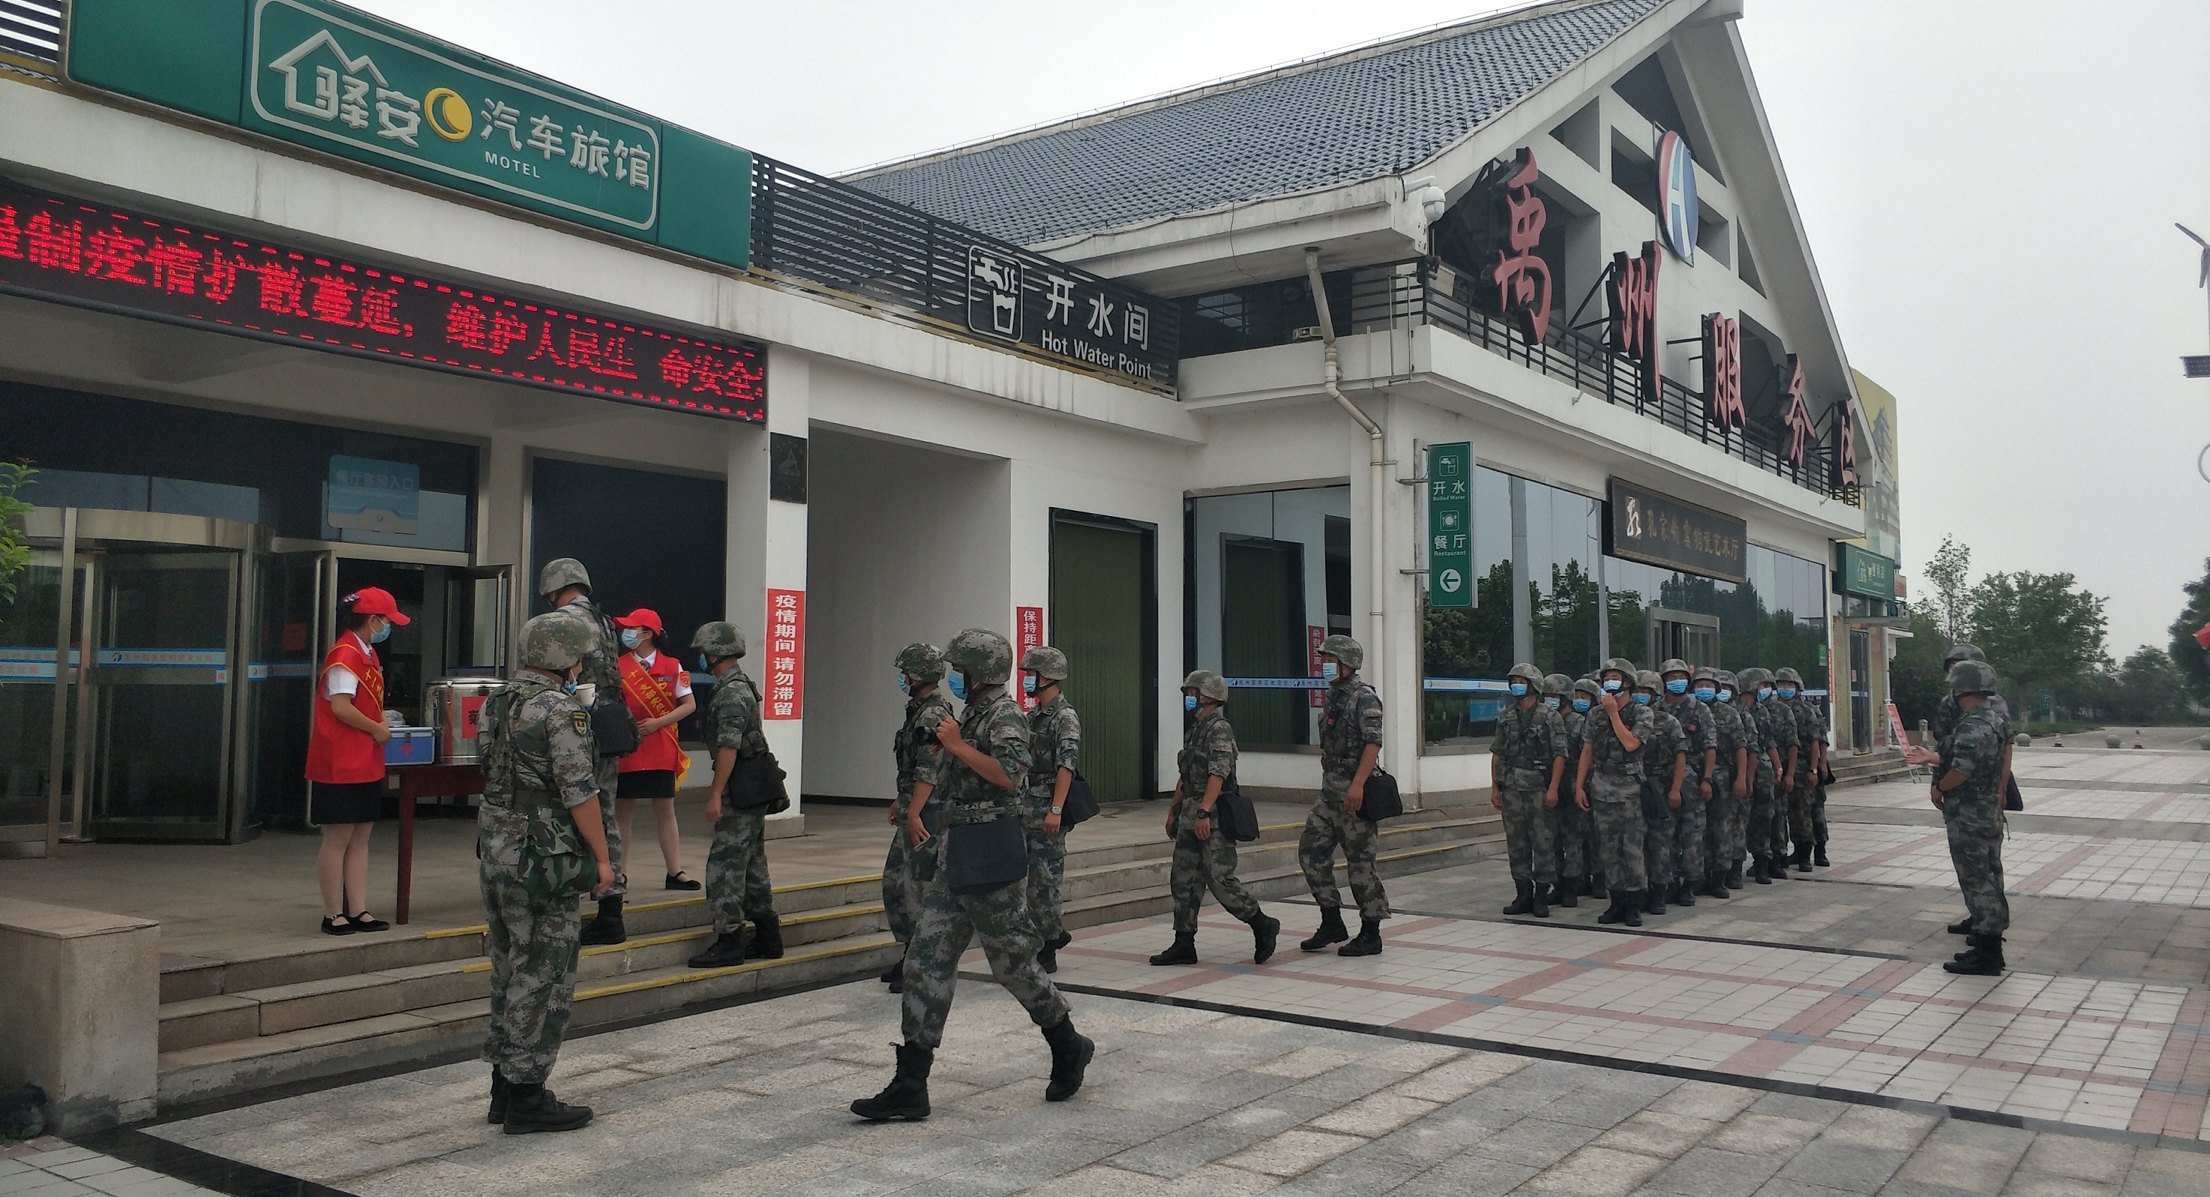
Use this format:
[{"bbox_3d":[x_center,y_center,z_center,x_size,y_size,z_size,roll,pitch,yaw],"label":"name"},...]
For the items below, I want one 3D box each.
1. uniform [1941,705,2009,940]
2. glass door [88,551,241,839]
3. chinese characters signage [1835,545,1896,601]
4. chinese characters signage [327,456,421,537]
[{"bbox_3d":[4.903,1.256,8.985,0.350,1.314,0.490,-2,-4,40],"label":"uniform"},{"bbox_3d":[-6.893,0.708,11.680,1.070,2.100,0.070,0,-3,9],"label":"glass door"},{"bbox_3d":[13.829,-0.419,28.997,0.200,0.840,4.000,-2,-4,37],"label":"chinese characters signage"},{"bbox_3d":[-5.890,-0.829,12.890,0.030,0.565,0.760,-2,-4,37],"label":"chinese characters signage"}]

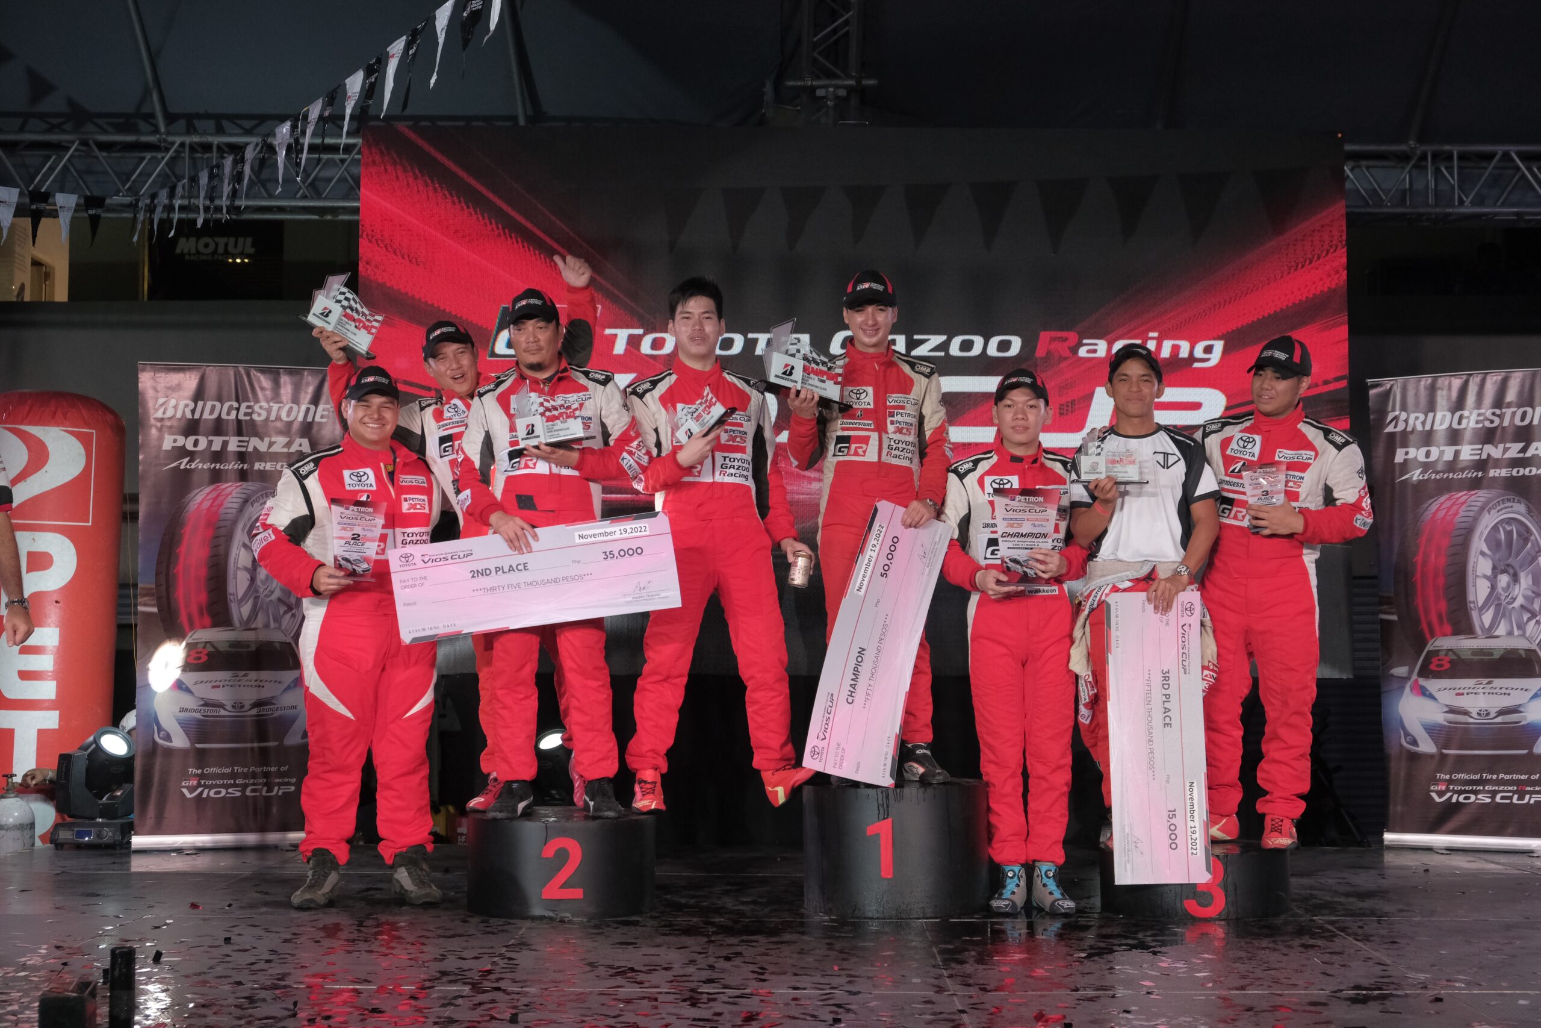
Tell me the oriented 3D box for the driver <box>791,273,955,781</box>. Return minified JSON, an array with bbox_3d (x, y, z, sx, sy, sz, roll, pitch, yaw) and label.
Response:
[{"bbox_3d":[0.321,0.049,6.400,0.520,1.710,0.450,0,-4,1],"label":"driver"}]

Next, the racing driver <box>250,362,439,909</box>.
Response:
[{"bbox_3d":[-1.397,0.388,6.343,0.639,1.768,0.430,2,-4,-22],"label":"racing driver"}]

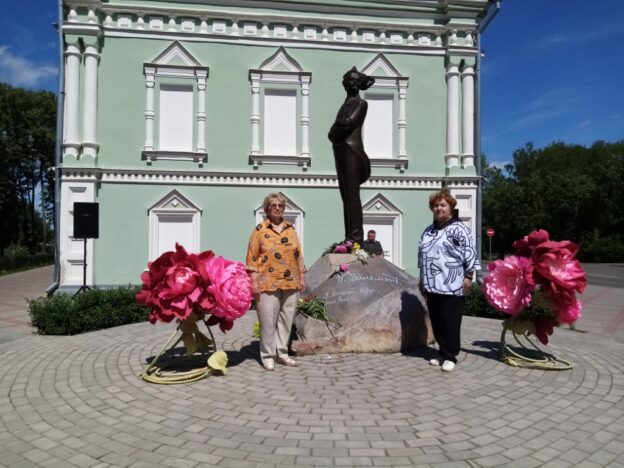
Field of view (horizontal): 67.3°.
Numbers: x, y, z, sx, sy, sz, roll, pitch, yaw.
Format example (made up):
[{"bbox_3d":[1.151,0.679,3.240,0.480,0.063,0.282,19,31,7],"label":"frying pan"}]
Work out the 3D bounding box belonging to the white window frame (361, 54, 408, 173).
[{"bbox_3d":[1.488,-2.647,10.305,1.279,2.627,0.200,1,-1,-7],"label":"white window frame"}]

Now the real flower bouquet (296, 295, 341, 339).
[{"bbox_3d":[0.060,0.912,5.120,0.470,0.440,0.340,0,-2,0],"label":"real flower bouquet"}]

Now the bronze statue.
[{"bbox_3d":[0.486,-0.949,5.700,0.460,2.160,0.470,2,-2,-44],"label":"bronze statue"}]

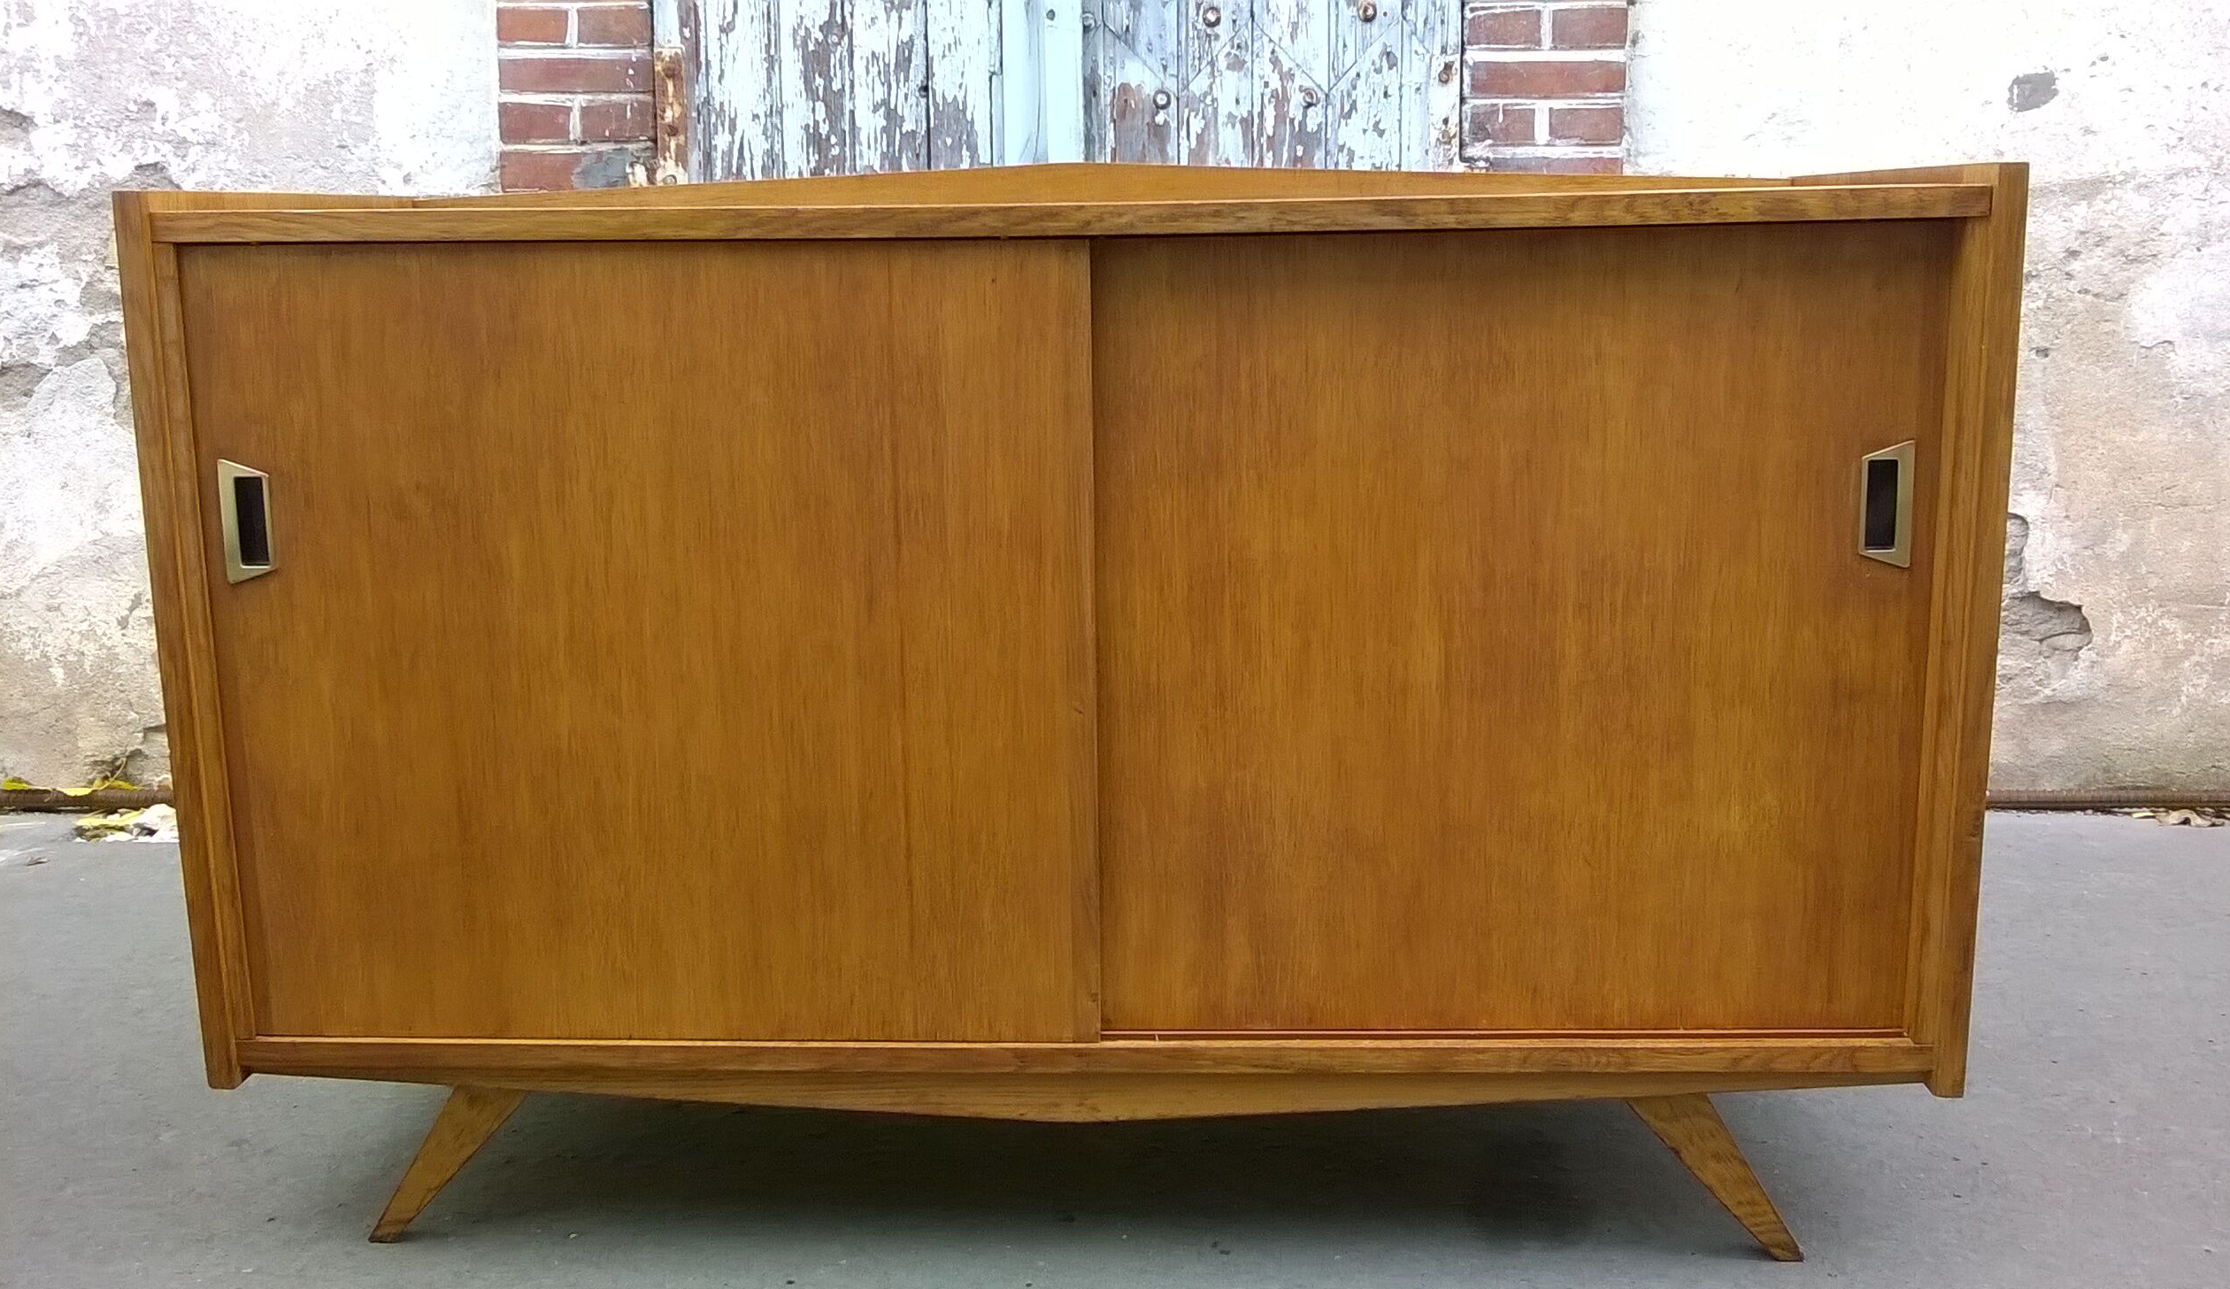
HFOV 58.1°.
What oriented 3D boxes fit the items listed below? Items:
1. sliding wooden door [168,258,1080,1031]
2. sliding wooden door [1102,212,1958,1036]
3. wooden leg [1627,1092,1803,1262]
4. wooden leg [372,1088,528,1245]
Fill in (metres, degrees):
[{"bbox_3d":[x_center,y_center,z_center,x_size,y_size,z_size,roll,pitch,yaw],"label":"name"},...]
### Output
[{"bbox_3d":[-0.347,0.007,1.518,0.668,0.619,0.020,0,11,3],"label":"sliding wooden door"},{"bbox_3d":[0.285,0.000,1.510,0.637,0.619,0.020,0,11,3],"label":"sliding wooden door"},{"bbox_3d":[0.476,0.409,1.577,0.052,0.191,0.033,-37,8,9],"label":"wooden leg"},{"bbox_3d":[-0.539,0.410,1.621,0.052,0.187,0.033,36,11,-5],"label":"wooden leg"}]

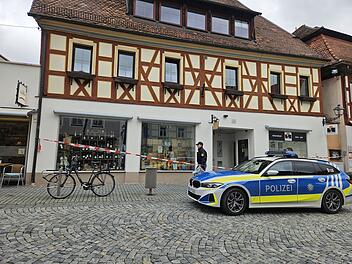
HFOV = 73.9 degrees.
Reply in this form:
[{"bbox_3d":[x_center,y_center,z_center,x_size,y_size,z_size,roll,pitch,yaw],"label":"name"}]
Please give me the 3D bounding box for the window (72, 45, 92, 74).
[{"bbox_3d":[-3.724,-2.903,9.299,0.745,1.220,0.160,2,-6,-18],"label":"window"}]

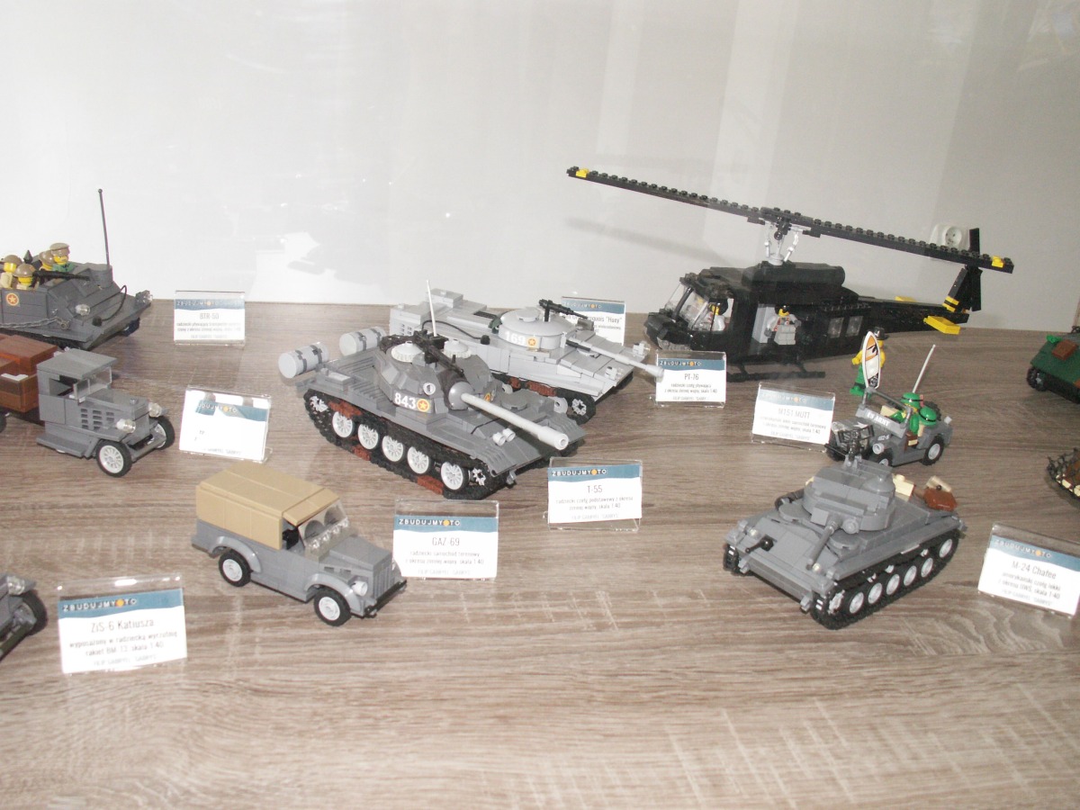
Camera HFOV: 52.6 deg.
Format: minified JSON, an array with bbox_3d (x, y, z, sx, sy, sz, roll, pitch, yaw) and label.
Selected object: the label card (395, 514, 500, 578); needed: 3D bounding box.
[{"bbox_3d":[-0.047,0.071,0.549,0.051,0.031,0.004,2,6,-8],"label":"label card"}]

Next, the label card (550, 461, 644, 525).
[{"bbox_3d":[0.030,0.049,0.606,0.051,0.032,0.004,-2,3,-7],"label":"label card"}]

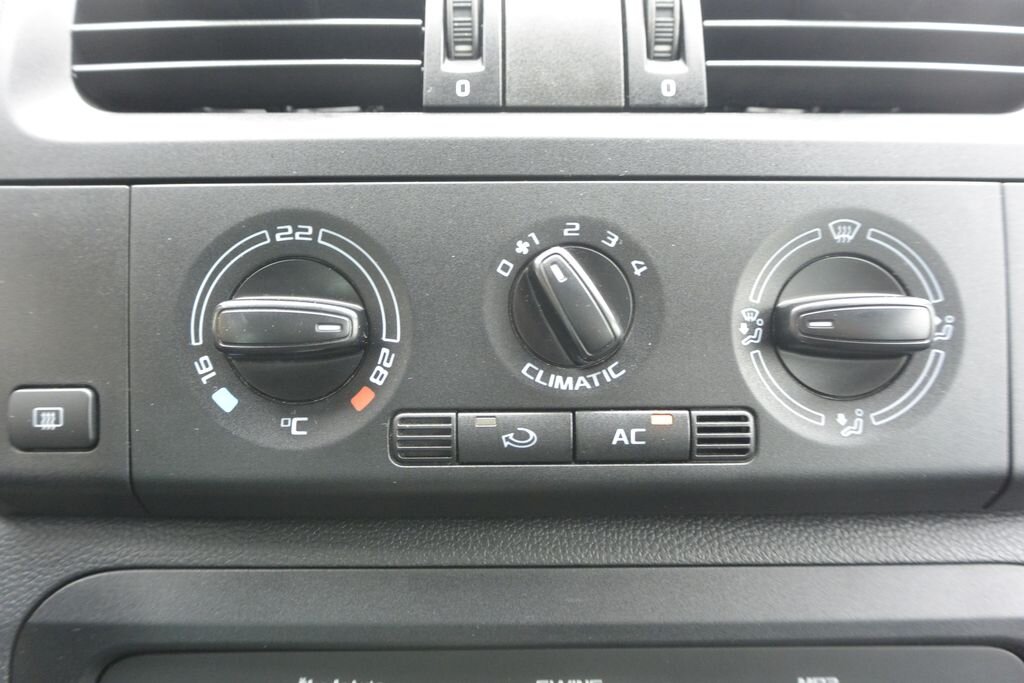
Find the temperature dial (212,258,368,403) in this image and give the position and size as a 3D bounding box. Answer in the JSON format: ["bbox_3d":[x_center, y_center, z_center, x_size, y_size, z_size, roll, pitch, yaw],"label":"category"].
[{"bbox_3d":[-0.051,-0.003,0.184,0.035,0.035,0.014,0,-2,0],"label":"temperature dial"}]

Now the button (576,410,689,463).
[{"bbox_3d":[0.029,0.023,0.190,0.027,0.012,0.006,0,-2,0],"label":"button"}]

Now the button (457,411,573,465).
[{"bbox_3d":[0.001,0.023,0.190,0.027,0.012,0.006,0,-2,0],"label":"button"}]

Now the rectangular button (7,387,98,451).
[{"bbox_3d":[-0.108,0.018,0.188,0.020,0.015,0.006,0,-2,0],"label":"rectangular button"}]

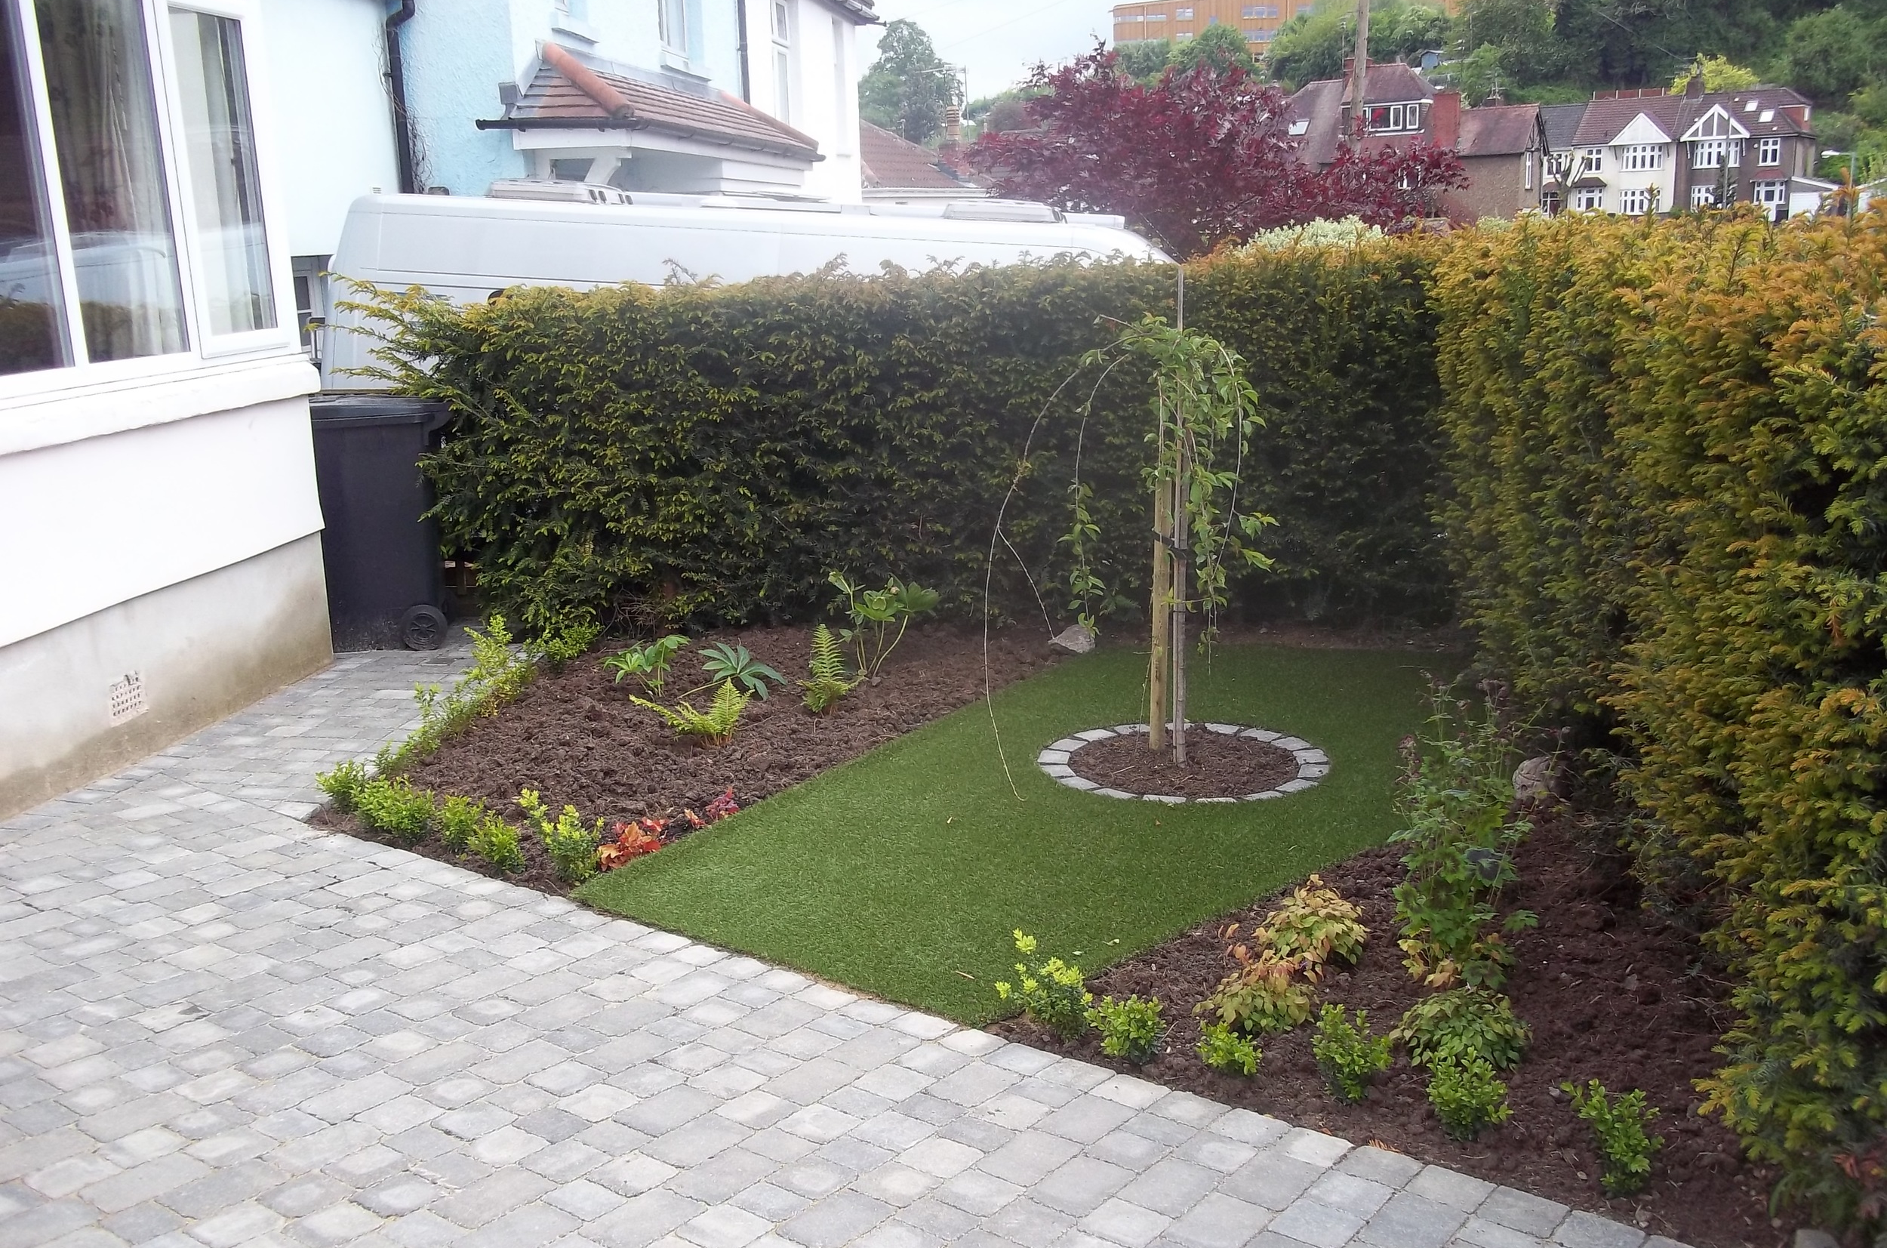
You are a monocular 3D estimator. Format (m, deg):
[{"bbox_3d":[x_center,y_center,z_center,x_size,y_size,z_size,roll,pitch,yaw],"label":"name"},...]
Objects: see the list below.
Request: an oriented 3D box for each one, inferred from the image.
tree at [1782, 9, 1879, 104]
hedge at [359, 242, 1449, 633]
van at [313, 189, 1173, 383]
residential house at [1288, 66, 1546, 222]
[{"bbox_3d":[58.506,-37.514,115.000,6.200,6.600,6.000,5,14,26],"label":"tree"},{"bbox_3d":[-0.203,-0.829,7.839,4.720,1.600,1.050,0,13,8],"label":"hedge"},{"bbox_3d":[-0.359,-1.026,10.275,5.900,2.750,2.000,4,14,7],"label":"van"},{"bbox_3d":[21.533,-21.195,80.000,10.800,9.000,8.500,4,14,25],"label":"residential house"}]

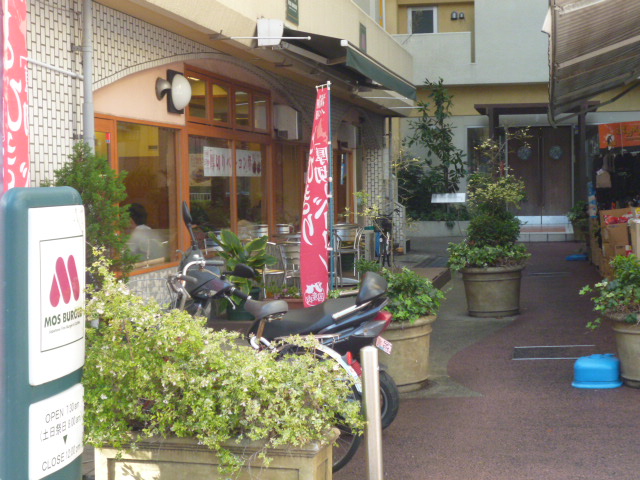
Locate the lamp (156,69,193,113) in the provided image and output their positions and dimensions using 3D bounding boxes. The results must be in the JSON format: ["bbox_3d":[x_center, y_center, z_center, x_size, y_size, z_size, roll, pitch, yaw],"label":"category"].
[{"bbox_3d":[-1.284,-1.319,10.350,0.330,0.380,0.360,1,3,12],"label":"lamp"}]

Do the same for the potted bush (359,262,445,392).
[{"bbox_3d":[0.576,0.642,8.650,0.710,0.910,0.700,1,3,12],"label":"potted bush"}]

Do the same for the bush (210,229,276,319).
[{"bbox_3d":[-0.729,0.319,11.100,0.620,0.860,0.580,0,3,0],"label":"bush"}]

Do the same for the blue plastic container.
[{"bbox_3d":[2.073,0.975,8.700,0.375,0.240,0.360,1,3,12],"label":"blue plastic container"}]

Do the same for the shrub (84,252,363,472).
[{"bbox_3d":[-0.380,0.448,4.400,1.030,0.760,0.620,1,3,12],"label":"shrub"}]

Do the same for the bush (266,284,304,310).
[{"bbox_3d":[-0.329,0.583,11.800,0.460,0.270,0.250,1,3,12],"label":"bush"}]

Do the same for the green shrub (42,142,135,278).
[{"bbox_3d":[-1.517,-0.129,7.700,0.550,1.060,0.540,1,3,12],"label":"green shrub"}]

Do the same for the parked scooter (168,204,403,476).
[{"bbox_3d":[-0.270,0.465,7.330,1.780,1.320,0.690,2,4,33],"label":"parked scooter"}]

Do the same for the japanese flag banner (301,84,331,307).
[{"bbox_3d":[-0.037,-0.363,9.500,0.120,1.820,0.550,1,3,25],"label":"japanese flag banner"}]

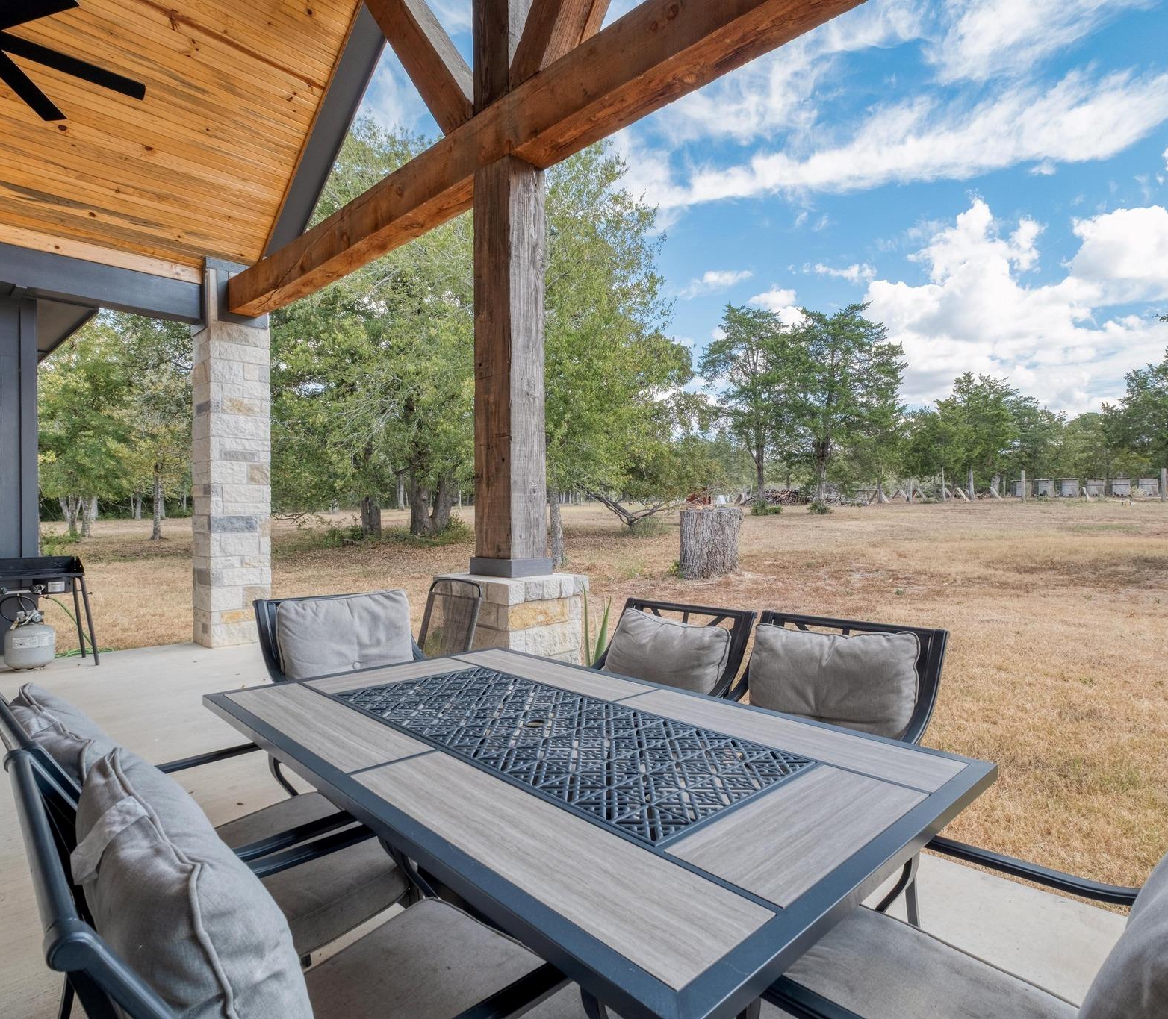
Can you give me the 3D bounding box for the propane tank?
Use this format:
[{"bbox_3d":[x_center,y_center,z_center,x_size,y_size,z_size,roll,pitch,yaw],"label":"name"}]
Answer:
[{"bbox_3d":[-4.516,1.074,5.200,0.310,0.460,0.310,-1,-1,41],"label":"propane tank"}]

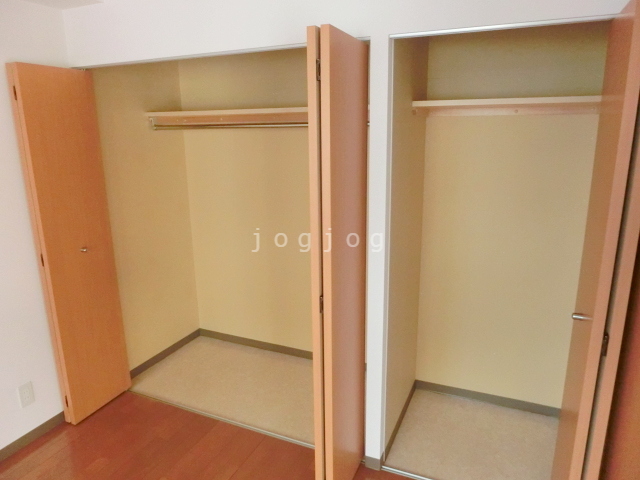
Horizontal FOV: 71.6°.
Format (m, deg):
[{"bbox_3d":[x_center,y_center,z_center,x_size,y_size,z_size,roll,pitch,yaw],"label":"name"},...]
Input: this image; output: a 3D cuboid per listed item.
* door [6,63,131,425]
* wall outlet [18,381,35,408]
[{"bbox_3d":[-1.389,0.063,2.555,0.085,1.982,0.422,5,15,24],"label":"door"},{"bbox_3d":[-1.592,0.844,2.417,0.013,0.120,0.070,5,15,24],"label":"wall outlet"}]

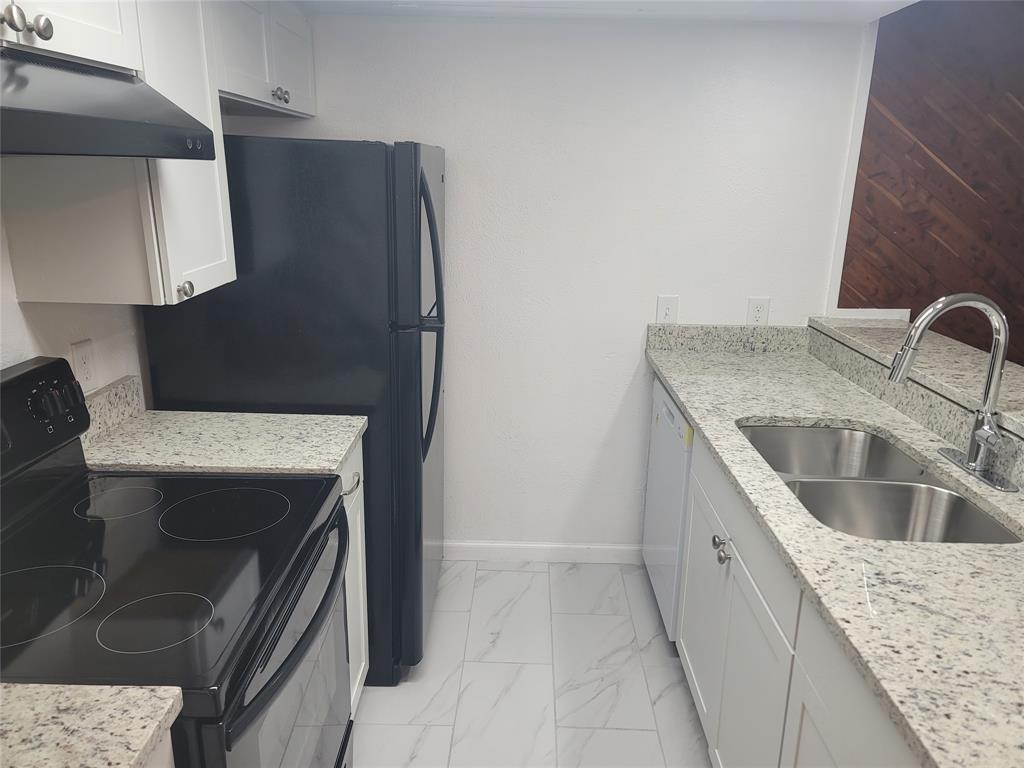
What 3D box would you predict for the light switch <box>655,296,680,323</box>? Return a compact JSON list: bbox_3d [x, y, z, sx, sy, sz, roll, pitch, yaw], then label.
[{"bbox_3d":[0.605,-0.283,2.883,0.083,0.120,0.009,2,16,1],"label":"light switch"}]

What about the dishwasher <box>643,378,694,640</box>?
[{"bbox_3d":[0.848,0.453,2.677,0.610,0.890,0.600,2,16,1],"label":"dishwasher"}]

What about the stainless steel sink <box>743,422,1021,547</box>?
[{"bbox_3d":[0.835,0.327,1.823,0.445,0.210,0.790,2,16,1],"label":"stainless steel sink"}]

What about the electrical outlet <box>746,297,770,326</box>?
[{"bbox_3d":[0.957,-0.275,2.879,0.083,0.120,0.009,2,16,1],"label":"electrical outlet"}]

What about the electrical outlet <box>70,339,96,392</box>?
[{"bbox_3d":[-1.060,-0.042,1.841,0.008,0.126,0.080,2,16,1],"label":"electrical outlet"}]

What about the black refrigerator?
[{"bbox_3d":[-0.621,0.069,2.518,0.840,1.684,0.735,2,16,1],"label":"black refrigerator"}]

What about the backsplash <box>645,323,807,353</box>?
[{"bbox_3d":[0.848,-0.174,2.899,0.632,0.104,0.028,2,16,1],"label":"backsplash"}]

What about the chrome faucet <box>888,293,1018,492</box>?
[{"bbox_3d":[1.026,0.000,1.741,0.275,0.425,0.256,2,16,1],"label":"chrome faucet"}]

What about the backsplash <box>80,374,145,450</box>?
[{"bbox_3d":[-1.051,0.077,1.884,0.028,0.104,0.385,2,16,1],"label":"backsplash"}]

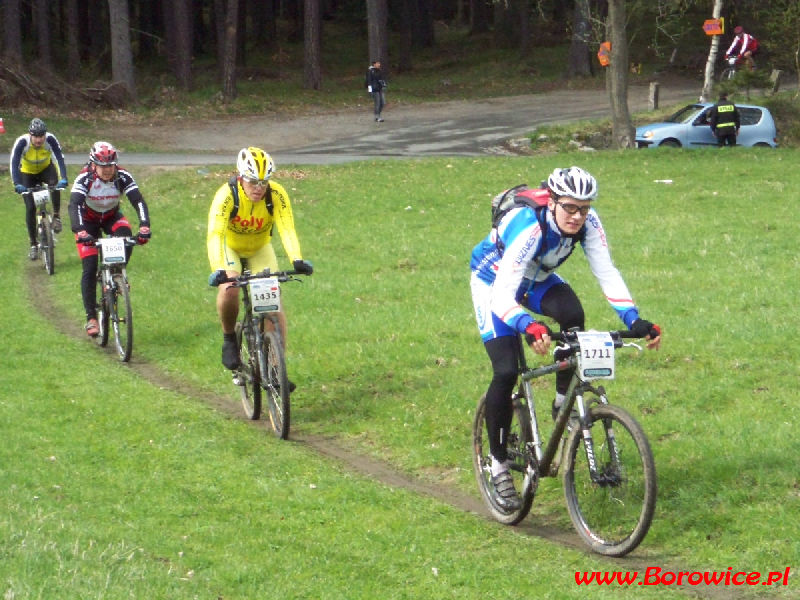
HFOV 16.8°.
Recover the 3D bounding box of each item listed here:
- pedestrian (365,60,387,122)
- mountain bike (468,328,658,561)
[{"bbox_3d":[-0.702,-5.967,77.500,0.450,1.750,0.500,1,4,22],"label":"pedestrian"},{"bbox_3d":[0.721,0.591,12.223,0.620,1.000,1.730,-3,4,-23],"label":"mountain bike"}]

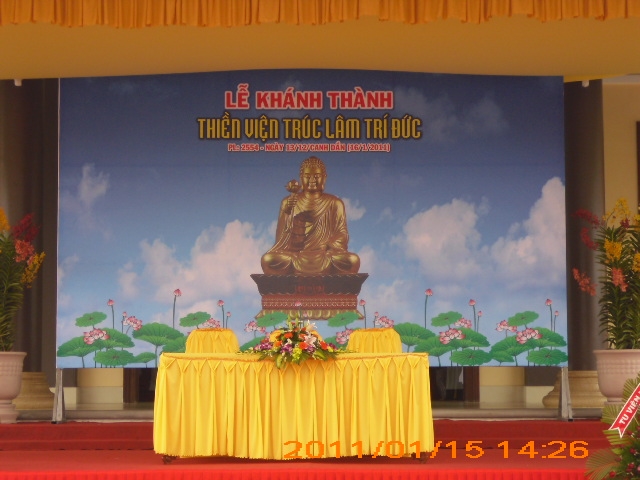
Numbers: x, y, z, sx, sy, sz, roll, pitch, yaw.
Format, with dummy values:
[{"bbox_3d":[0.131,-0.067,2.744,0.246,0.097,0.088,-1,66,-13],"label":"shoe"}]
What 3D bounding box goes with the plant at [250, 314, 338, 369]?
[{"bbox_3d":[-0.181,0.725,11.627,0.626,0.384,0.420,0,-4,0],"label":"plant"}]

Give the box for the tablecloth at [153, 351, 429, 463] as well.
[{"bbox_3d":[-0.185,1.199,11.797,1.980,0.752,0.750,0,-4,0],"label":"tablecloth"}]

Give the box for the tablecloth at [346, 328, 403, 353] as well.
[{"bbox_3d":[0.419,1.128,12.253,0.450,0.925,0.500,0,-4,0],"label":"tablecloth"}]

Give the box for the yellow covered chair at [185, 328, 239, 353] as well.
[{"bbox_3d":[-0.831,1.129,12.253,0.450,0.929,0.500,0,-4,0],"label":"yellow covered chair"}]

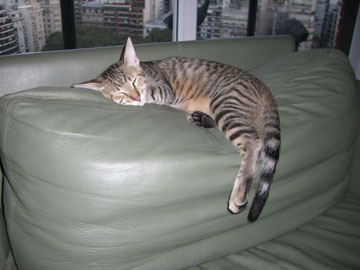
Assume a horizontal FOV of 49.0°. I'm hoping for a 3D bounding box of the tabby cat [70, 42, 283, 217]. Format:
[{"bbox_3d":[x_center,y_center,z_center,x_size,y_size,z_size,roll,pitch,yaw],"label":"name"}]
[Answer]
[{"bbox_3d":[-0.015,-0.043,0.915,0.490,0.315,0.280,6,21,17],"label":"tabby cat"}]

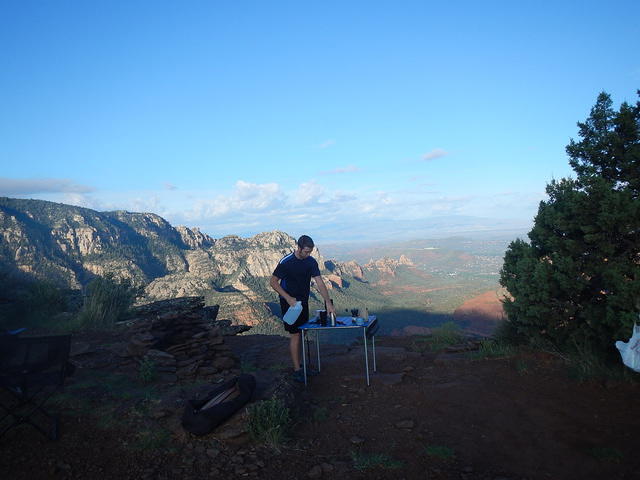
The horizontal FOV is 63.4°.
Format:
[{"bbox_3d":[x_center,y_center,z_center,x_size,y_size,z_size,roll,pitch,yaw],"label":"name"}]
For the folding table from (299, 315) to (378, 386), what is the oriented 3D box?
[{"bbox_3d":[0.247,1.352,6.350,0.820,0.695,0.770,-3,1,14],"label":"folding table"}]

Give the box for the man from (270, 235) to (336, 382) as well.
[{"bbox_3d":[-0.205,0.835,6.330,0.530,1.770,0.630,-4,1,-37],"label":"man"}]

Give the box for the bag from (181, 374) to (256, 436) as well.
[{"bbox_3d":[-0.996,1.645,5.221,0.340,0.260,0.920,-3,1,21],"label":"bag"}]

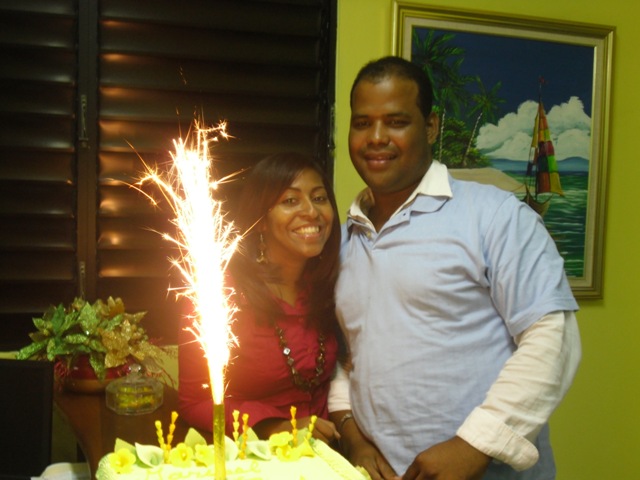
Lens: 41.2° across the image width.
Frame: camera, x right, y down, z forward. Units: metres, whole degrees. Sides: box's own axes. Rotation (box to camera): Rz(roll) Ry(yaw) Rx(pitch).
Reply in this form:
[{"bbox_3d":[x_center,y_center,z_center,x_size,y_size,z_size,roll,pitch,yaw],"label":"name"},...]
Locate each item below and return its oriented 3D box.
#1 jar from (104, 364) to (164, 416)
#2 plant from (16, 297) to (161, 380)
[{"bbox_3d":[-0.428,0.336,1.950,0.130,0.100,0.130,0,2,-12],"label":"jar"},{"bbox_3d":[-0.576,0.263,2.150,0.375,0.235,0.310,0,2,-17],"label":"plant"}]

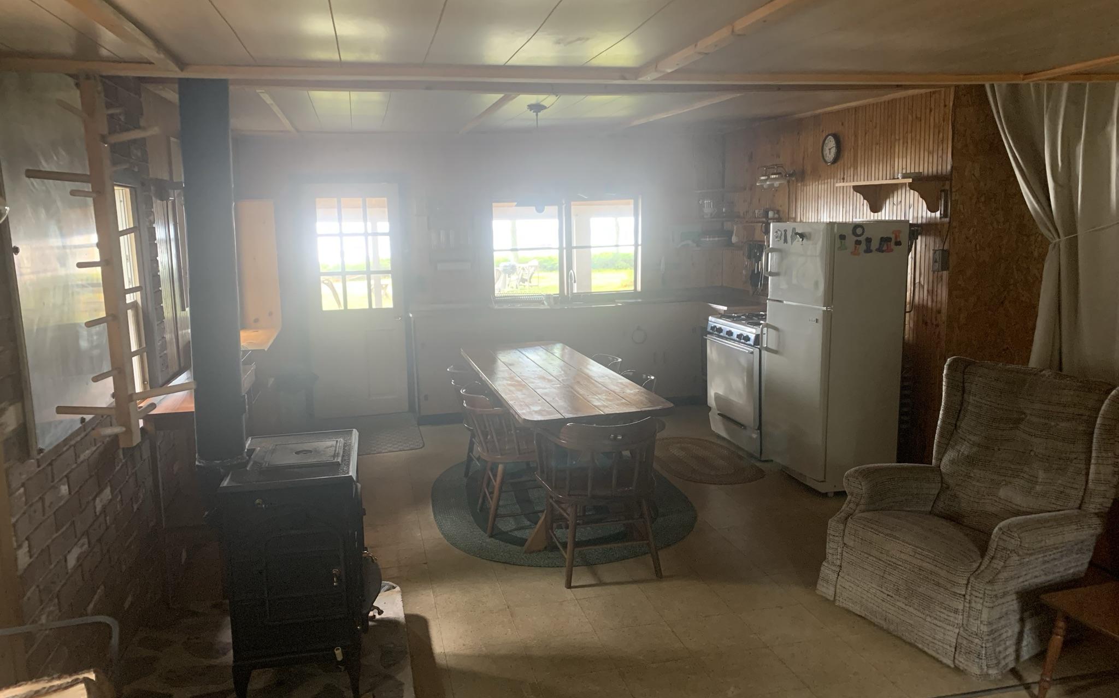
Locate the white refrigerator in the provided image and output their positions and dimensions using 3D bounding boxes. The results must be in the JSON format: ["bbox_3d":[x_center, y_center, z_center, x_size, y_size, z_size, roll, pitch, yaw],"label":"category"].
[{"bbox_3d":[1.638,0.028,5.091,0.570,1.590,0.620,-3,9,-16],"label":"white refrigerator"}]

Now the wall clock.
[{"bbox_3d":[1.832,-1.357,5.679,0.045,0.220,0.220,-3,9,-13],"label":"wall clock"}]

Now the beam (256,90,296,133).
[{"bbox_3d":[-1.830,-1.553,5.515,0.055,0.055,2.600,-3,10,-12],"label":"beam"}]

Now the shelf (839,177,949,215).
[{"bbox_3d":[2.040,-0.939,5.204,0.245,0.200,0.800,-3,9,-13],"label":"shelf"}]

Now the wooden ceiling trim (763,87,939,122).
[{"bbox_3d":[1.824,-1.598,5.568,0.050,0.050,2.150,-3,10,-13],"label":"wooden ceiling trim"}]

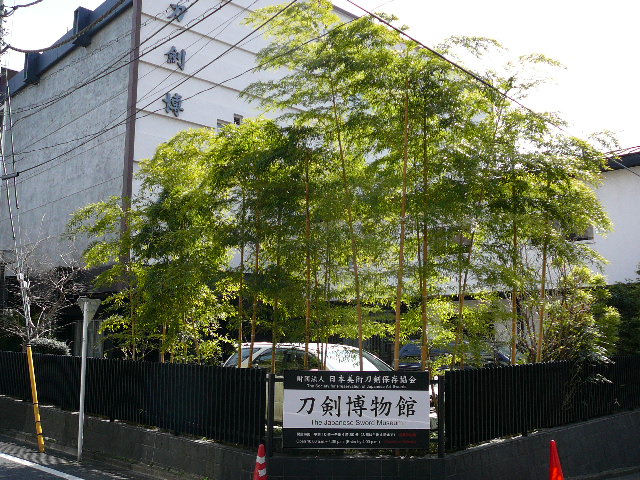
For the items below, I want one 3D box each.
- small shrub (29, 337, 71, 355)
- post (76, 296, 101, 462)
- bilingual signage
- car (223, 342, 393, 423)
[{"bbox_3d":[-6.220,2.731,14.869,1.050,1.000,1.000,8,-11,-44],"label":"small shrub"},{"bbox_3d":[-4.030,2.374,11.093,0.090,2.770,0.500,-6,-10,40],"label":"post"},{"bbox_3d":[0.455,2.096,7.993,1.810,0.930,0.050,0,-8,0],"label":"bilingual signage"},{"bbox_3d":[0.060,2.523,11.124,1.700,1.480,4.300,7,-10,-42],"label":"car"}]

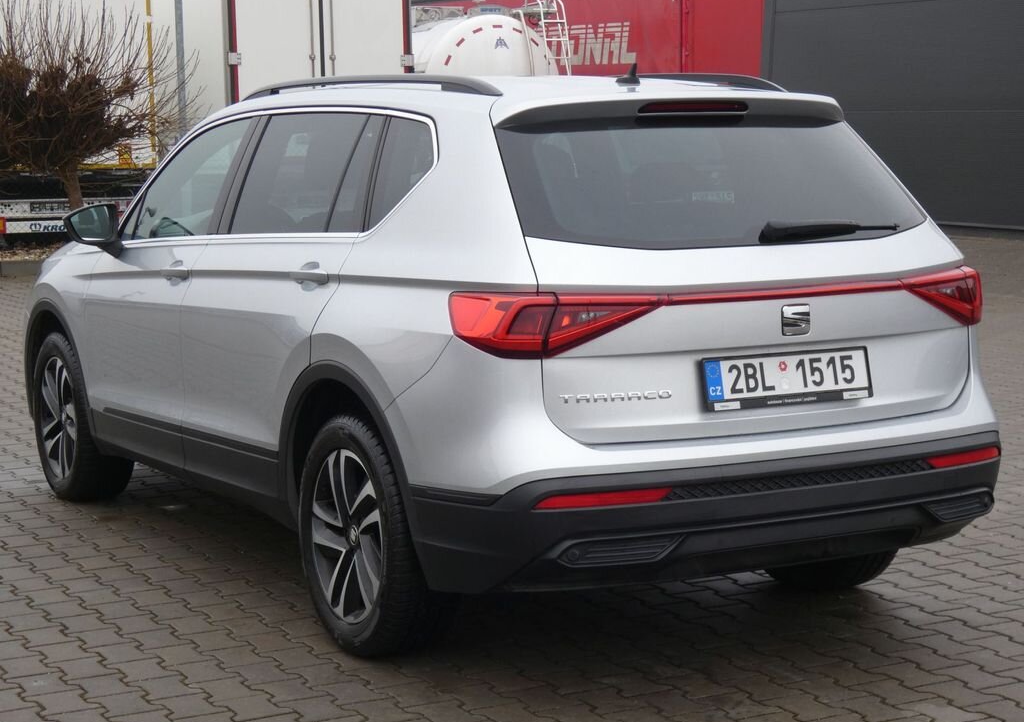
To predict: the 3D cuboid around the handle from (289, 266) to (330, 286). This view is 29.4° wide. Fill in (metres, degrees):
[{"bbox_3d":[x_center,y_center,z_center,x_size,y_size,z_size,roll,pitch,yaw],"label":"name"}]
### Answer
[{"bbox_3d":[-0.585,-0.244,5.544,0.055,0.046,0.225,-4,8,-29],"label":"handle"}]

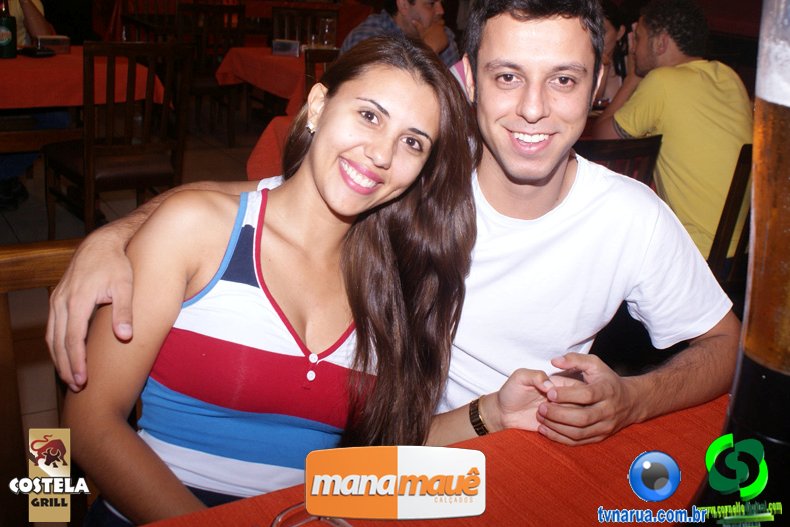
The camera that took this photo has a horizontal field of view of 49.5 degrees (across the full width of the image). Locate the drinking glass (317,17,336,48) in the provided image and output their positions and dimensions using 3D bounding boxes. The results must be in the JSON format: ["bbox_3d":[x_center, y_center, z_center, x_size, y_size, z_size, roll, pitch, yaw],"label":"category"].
[{"bbox_3d":[-0.363,-1.228,4.600,0.085,0.165,0.085,6,20,0],"label":"drinking glass"}]

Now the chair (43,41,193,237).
[{"bbox_3d":[-1.091,-0.427,3.369,0.420,0.950,0.500,-9,25,-36],"label":"chair"}]

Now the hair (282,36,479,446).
[{"bbox_3d":[-0.013,-0.039,1.080,0.250,0.440,0.260,5,20,-3],"label":"hair"}]

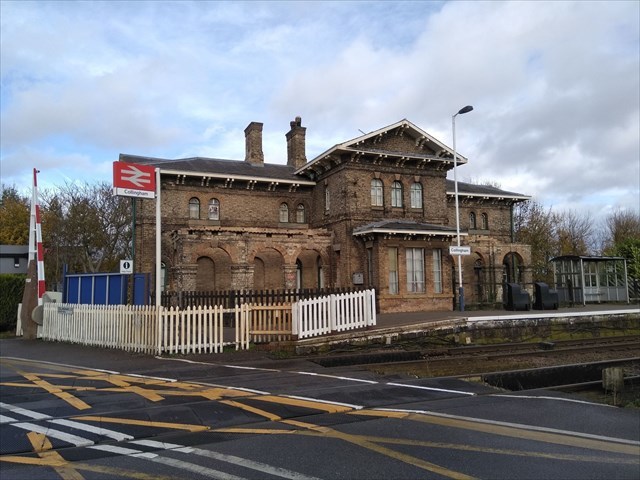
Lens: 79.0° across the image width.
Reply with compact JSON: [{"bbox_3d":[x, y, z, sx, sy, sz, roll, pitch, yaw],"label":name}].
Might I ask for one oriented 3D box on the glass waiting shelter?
[{"bbox_3d":[14.653,2.156,20.991,3.888,2.539,1.597,2,-6,-20],"label":"glass waiting shelter"}]

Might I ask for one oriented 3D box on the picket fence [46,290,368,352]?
[{"bbox_3d":[-4.487,2.533,12.178,12.388,1.780,2.375,-2,-6,11],"label":"picket fence"}]

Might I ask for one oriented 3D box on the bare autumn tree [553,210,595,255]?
[{"bbox_3d":[24.953,0.805,37.593,4.500,7.819,4.500,2,-6,-20],"label":"bare autumn tree"}]

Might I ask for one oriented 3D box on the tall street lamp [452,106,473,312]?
[{"bbox_3d":[6.056,-1.345,16.390,0.350,8.500,0.800,4,-8,-40],"label":"tall street lamp"}]

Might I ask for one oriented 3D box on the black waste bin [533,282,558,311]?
[{"bbox_3d":[9.329,2.319,16.083,0.893,1.140,0.517,2,-6,-20],"label":"black waste bin"}]

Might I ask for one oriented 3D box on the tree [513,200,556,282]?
[{"bbox_3d":[17.722,0.451,31.612,4.300,7.453,4.300,2,-6,-20],"label":"tree"}]

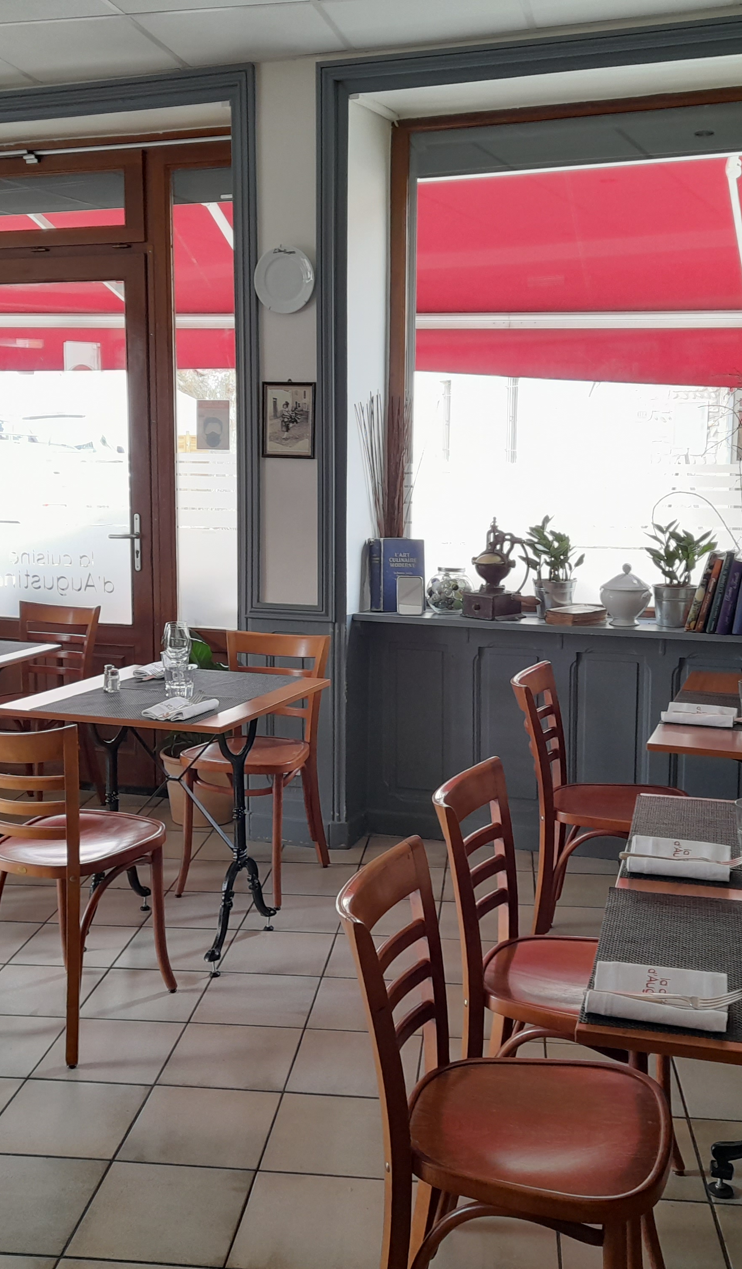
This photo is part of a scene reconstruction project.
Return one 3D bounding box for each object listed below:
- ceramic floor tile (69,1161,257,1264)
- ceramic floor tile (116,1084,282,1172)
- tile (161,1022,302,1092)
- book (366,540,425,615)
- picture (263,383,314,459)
[{"bbox_3d":[-0.398,1.128,2.374,0.300,0.010,0.300,1,9,6],"label":"ceramic floor tile"},{"bbox_3d":[-0.370,1.090,2.695,0.302,0.010,0.302,1,9,6],"label":"ceramic floor tile"},{"bbox_3d":[-0.334,1.031,2.969,0.300,0.010,0.300,1,9,6],"label":"tile"},{"bbox_3d":[0.106,-0.226,4.596,0.172,0.266,0.080,-3,9,-20],"label":"book"},{"bbox_3d":[-0.290,-0.761,4.345,0.198,0.260,0.020,3,10,19],"label":"picture"}]

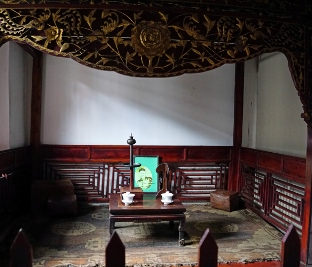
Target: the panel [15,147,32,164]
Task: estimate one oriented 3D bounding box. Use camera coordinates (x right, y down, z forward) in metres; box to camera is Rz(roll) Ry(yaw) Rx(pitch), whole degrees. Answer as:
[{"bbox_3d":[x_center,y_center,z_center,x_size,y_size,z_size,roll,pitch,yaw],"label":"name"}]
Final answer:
[{"bbox_3d":[-1.427,0.237,3.225,0.030,0.160,0.460,1,2,-4],"label":"panel"}]

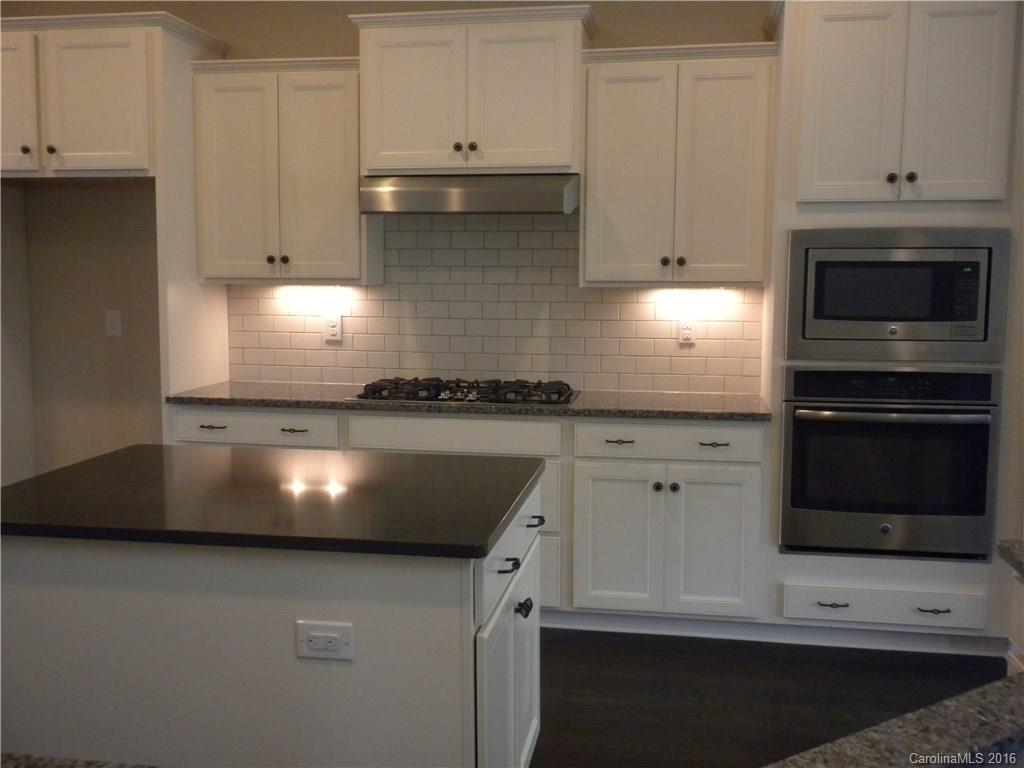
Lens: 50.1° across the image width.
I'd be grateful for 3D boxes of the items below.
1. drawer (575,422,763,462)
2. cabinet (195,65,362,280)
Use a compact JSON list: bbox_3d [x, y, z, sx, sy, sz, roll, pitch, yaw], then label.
[{"bbox_3d":[0.635,0.200,4.395,0.697,0.125,0.510,1,6,11],"label":"drawer"},{"bbox_3d":[-0.969,-0.911,4.844,0.761,0.924,0.331,1,6,10],"label":"cabinet"}]

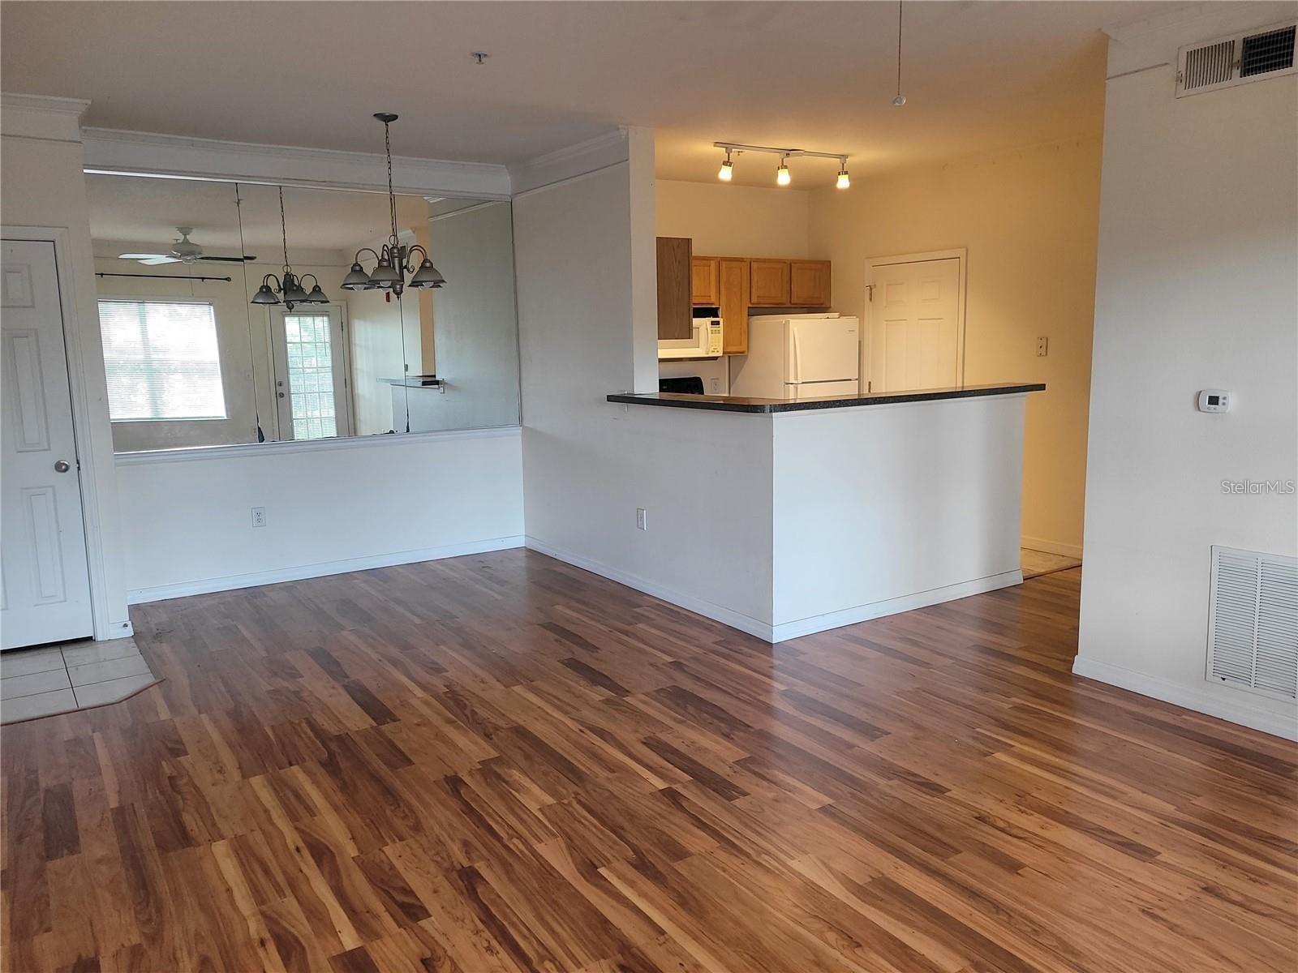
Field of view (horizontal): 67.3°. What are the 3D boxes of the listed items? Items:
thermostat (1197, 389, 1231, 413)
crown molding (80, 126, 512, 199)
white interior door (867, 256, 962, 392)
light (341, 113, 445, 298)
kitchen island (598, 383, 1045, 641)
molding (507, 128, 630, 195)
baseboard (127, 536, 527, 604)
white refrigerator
[{"bbox_3d":[2.158,-0.322,3.719,0.028,0.087,0.123,-7,10,-33],"label":"thermostat"},{"bbox_3d":[-2.043,-1.974,6.073,2.650,0.210,0.115,-7,10,-33],"label":"crown molding"},{"bbox_3d":[2.030,-0.699,7.601,0.040,2.038,0.870,-7,10,-33],"label":"white interior door"},{"bbox_3d":[-1.370,-1.480,5.190,0.560,0.948,0.560,-7,10,-33],"label":"light"},{"bbox_3d":[1.056,0.018,5.909,2.080,1.185,1.550,-7,10,-33],"label":"kitchen island"},{"bbox_3d":[-0.582,-2.030,6.163,0.105,0.180,1.550,-7,10,-33],"label":"molding"},{"bbox_3d":[-2.021,0.542,6.495,2.655,0.088,0.017,-7,10,-33],"label":"baseboard"},{"bbox_3d":[1.185,-0.527,7.963,0.710,1.645,0.755,-7,10,-33],"label":"white refrigerator"}]

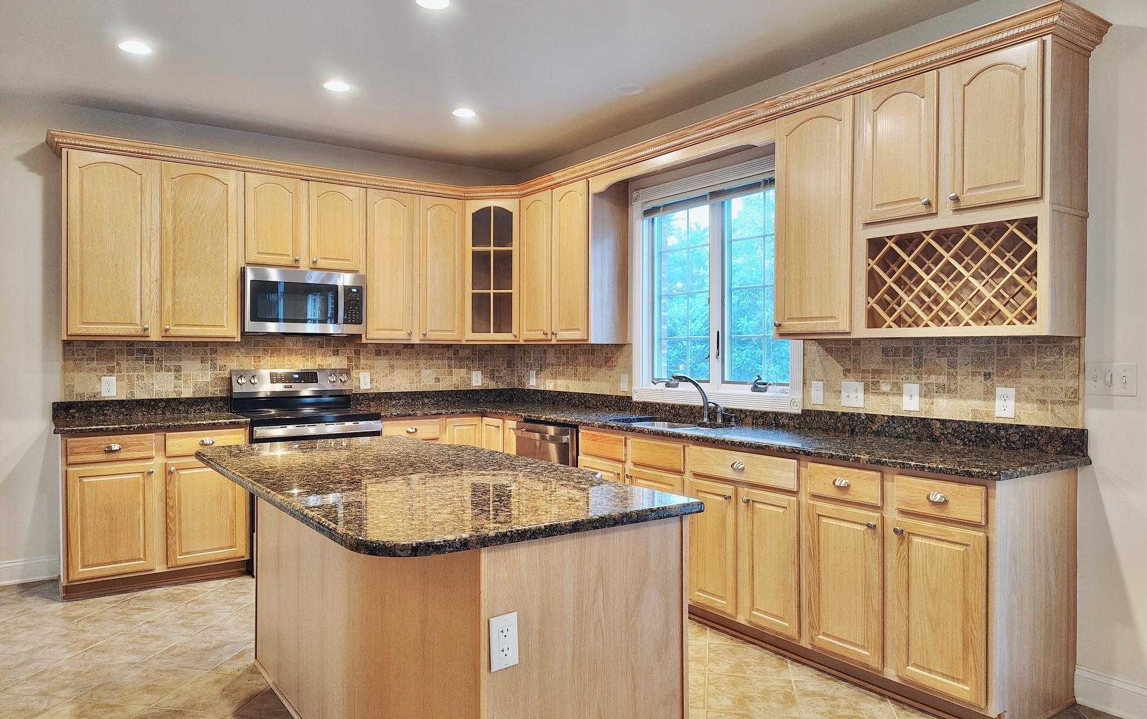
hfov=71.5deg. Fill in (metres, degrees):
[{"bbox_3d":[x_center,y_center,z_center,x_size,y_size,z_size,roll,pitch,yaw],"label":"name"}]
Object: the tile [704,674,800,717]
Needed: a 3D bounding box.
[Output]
[{"bbox_3d":[0.682,1.280,3.032,0.337,0.010,0.337,0,0,10],"label":"tile"}]

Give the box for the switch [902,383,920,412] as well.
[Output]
[{"bbox_3d":[1.479,0.165,3.480,0.013,0.116,0.074,0,1,-35],"label":"switch"}]

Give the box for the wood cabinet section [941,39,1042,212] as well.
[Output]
[{"bbox_3d":[1.636,-0.831,2.987,0.295,0.563,0.377,0,0,-35],"label":"wood cabinet section"}]

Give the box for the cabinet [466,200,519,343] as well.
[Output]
[{"bbox_3d":[-0.551,-0.629,5.843,0.410,1.030,0.380,0,0,10],"label":"cabinet"}]

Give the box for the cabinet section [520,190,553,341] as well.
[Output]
[{"bbox_3d":[-0.145,-0.625,5.521,0.295,1.015,0.416,0,0,-35],"label":"cabinet section"}]

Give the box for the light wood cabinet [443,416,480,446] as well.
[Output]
[{"bbox_3d":[-0.903,0.781,5.586,0.310,0.830,0.580,0,1,-35],"label":"light wood cabinet"}]

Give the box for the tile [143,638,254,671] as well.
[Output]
[{"bbox_3d":[-1.617,1.267,3.421,0.328,0.010,0.328,0,0,10],"label":"tile"}]

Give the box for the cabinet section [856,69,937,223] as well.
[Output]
[{"bbox_3d":[1.418,-0.833,3.298,0.295,0.563,0.377,0,0,-35],"label":"cabinet section"}]

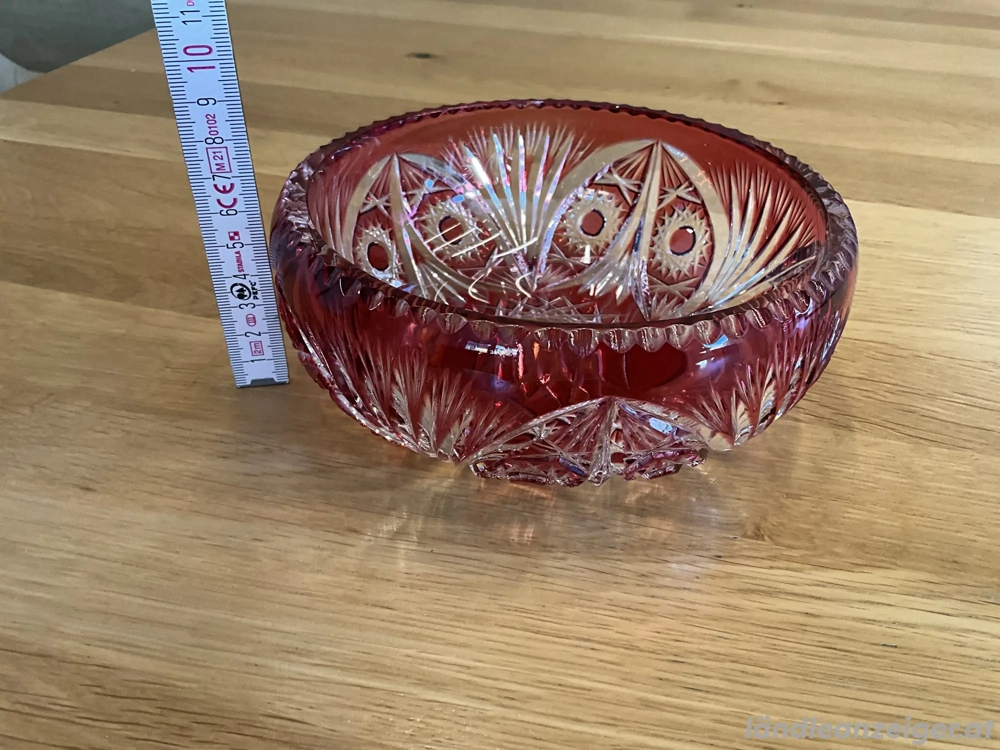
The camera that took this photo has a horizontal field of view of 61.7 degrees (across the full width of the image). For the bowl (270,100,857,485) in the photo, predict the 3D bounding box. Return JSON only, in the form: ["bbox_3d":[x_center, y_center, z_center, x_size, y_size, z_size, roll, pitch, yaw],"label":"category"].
[{"bbox_3d":[0.017,-0.025,0.249,0.159,0.066,0.159,1,37,0],"label":"bowl"}]

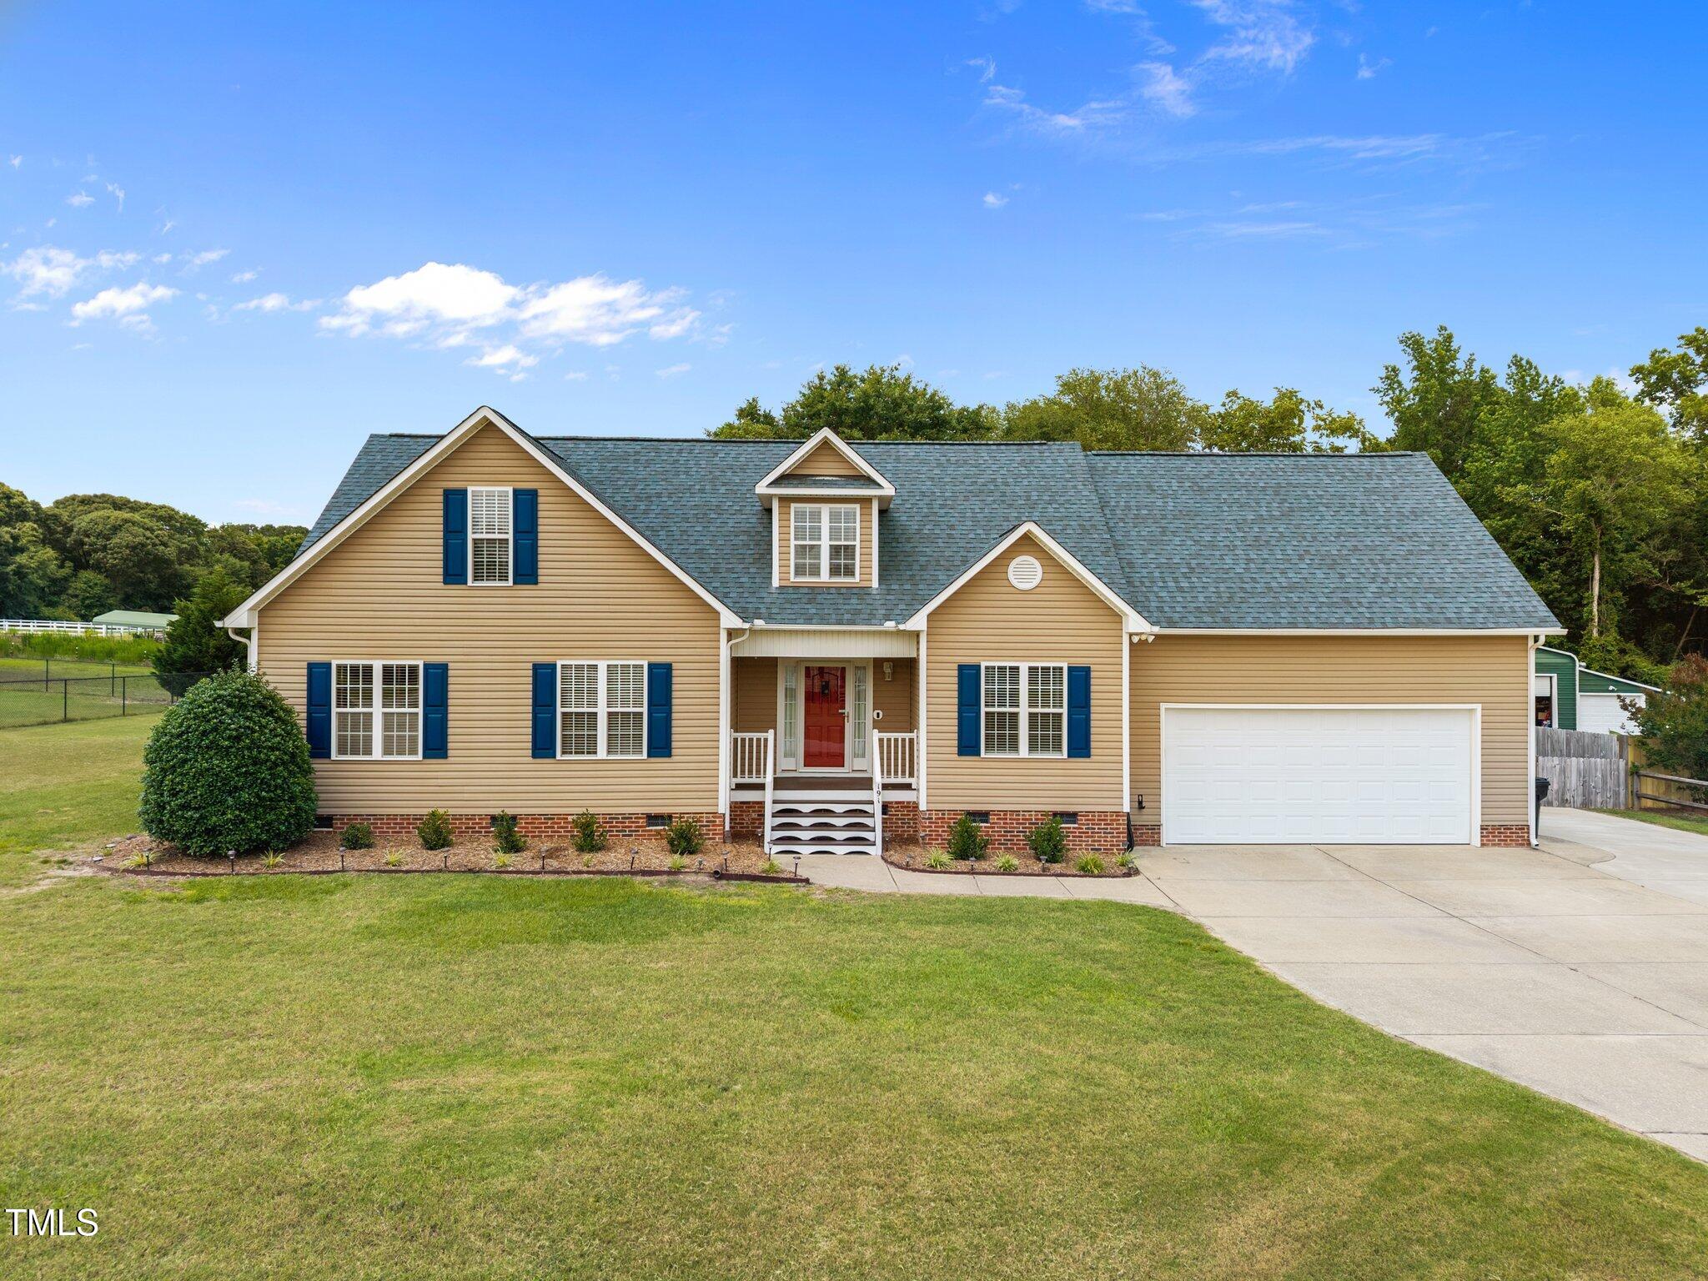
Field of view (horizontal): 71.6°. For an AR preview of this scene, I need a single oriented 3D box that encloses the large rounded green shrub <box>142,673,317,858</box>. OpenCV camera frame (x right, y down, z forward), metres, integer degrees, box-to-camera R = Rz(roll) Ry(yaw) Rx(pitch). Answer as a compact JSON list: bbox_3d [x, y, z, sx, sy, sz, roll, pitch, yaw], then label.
[{"bbox_3d":[-8.280,1.620,15.600,2.330,2.470,2.300,0,0,-2],"label":"large rounded green shrub"}]

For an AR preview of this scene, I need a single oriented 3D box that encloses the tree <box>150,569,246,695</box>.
[{"bbox_3d":[-22.400,-0.100,42.000,4.700,5.100,4.700,0,0,-2],"label":"tree"}]

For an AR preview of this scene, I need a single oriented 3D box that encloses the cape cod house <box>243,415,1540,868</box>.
[{"bbox_3d":[1.000,-0.250,21.300,19.760,6.950,9.850,0,0,-2],"label":"cape cod house"}]

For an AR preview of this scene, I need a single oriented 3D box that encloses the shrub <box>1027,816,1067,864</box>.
[{"bbox_3d":[2.680,2.780,16.400,0.560,0.680,0.550,0,0,-2],"label":"shrub"}]

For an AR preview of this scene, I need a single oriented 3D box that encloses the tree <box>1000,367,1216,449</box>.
[{"bbox_3d":[9.550,-3.750,45.000,8.500,13.500,8.500,0,0,-2],"label":"tree"}]

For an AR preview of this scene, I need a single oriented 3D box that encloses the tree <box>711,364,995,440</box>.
[{"bbox_3d":[0.000,-3.900,46.000,11.000,13.700,10.500,0,0,-2],"label":"tree"}]

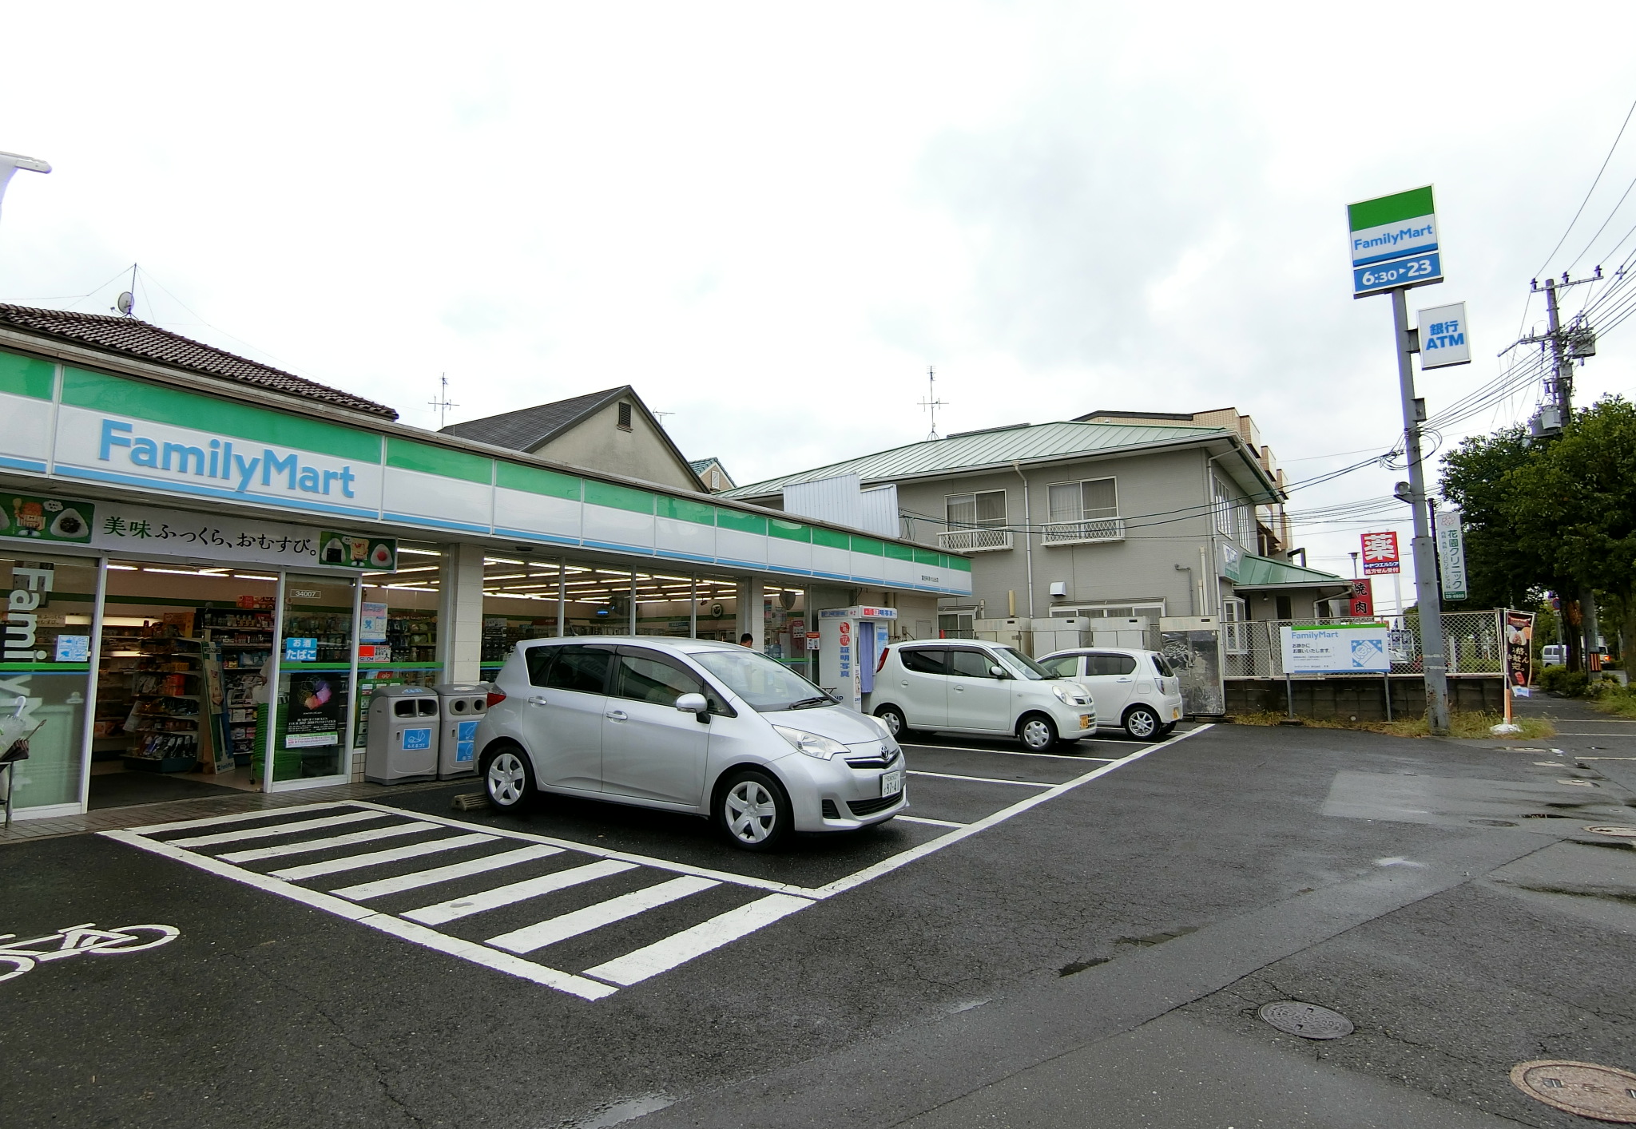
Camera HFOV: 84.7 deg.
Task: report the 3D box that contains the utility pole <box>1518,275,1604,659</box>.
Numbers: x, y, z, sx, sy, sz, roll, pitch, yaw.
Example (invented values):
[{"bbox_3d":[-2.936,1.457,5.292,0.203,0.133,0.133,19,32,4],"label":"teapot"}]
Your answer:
[{"bbox_3d":[24.613,-2.786,29.373,2.000,14.275,1.400,-4,-7,32],"label":"utility pole"}]

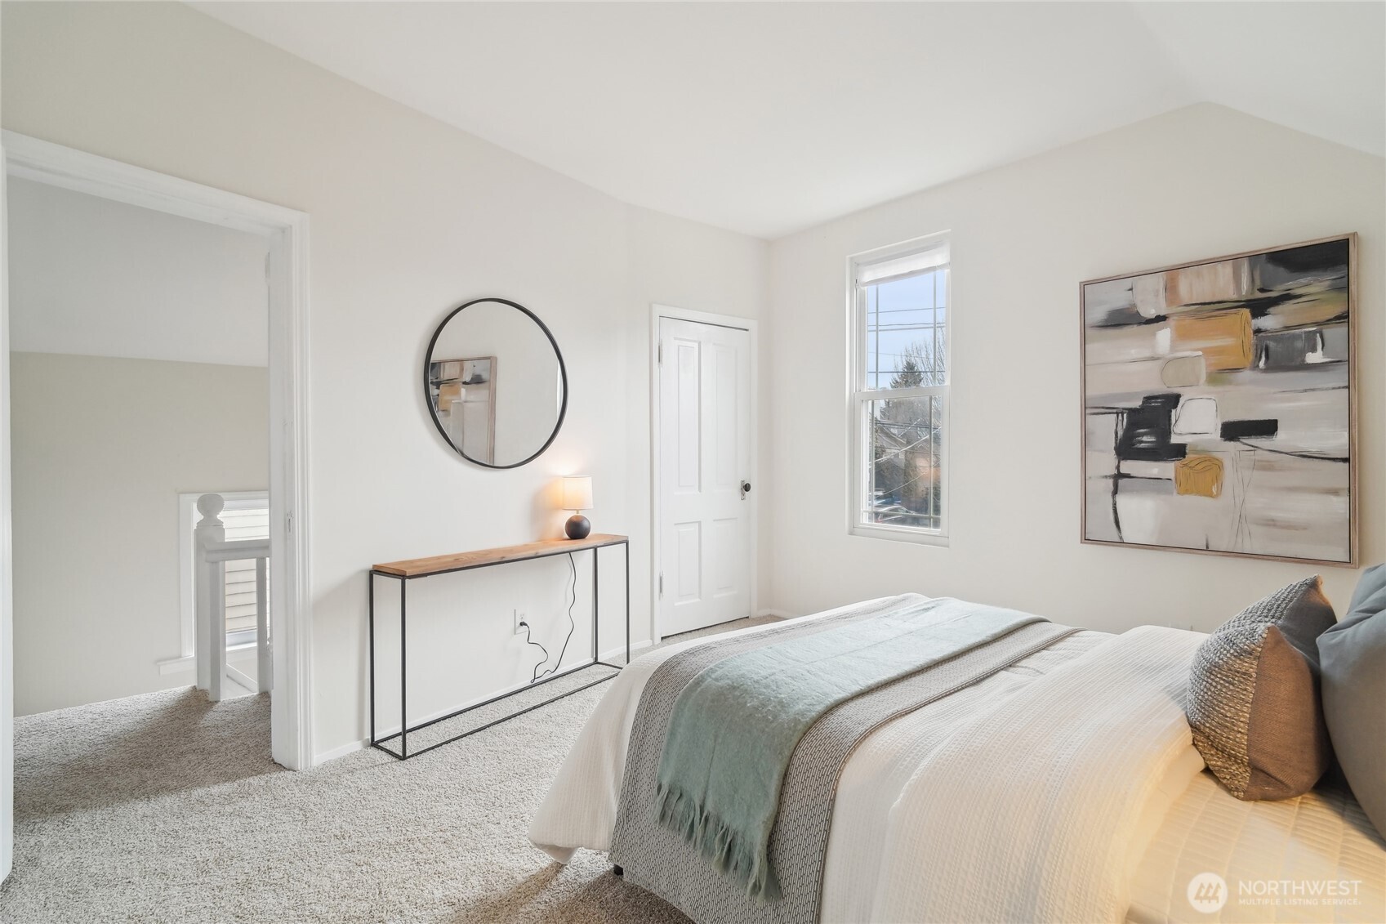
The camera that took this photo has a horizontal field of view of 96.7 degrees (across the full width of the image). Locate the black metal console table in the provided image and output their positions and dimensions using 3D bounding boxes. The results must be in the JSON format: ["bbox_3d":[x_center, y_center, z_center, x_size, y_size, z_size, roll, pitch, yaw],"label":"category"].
[{"bbox_3d":[-0.802,0.759,2.845,0.242,0.713,1.213,0,1,37],"label":"black metal console table"}]

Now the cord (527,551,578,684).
[{"bbox_3d":[-0.710,0.785,3.143,0.070,0.655,0.316,0,1,37],"label":"cord"}]

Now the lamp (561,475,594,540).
[{"bbox_3d":[-0.584,0.236,3.131,0.154,0.327,0.154,0,0,0],"label":"lamp"}]

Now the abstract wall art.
[{"bbox_3d":[2.233,-0.234,2.695,0.919,1.276,0.045,0,1,45],"label":"abstract wall art"}]

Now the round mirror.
[{"bbox_3d":[-0.896,-0.365,2.915,0.030,0.786,0.786,0,1,37],"label":"round mirror"}]

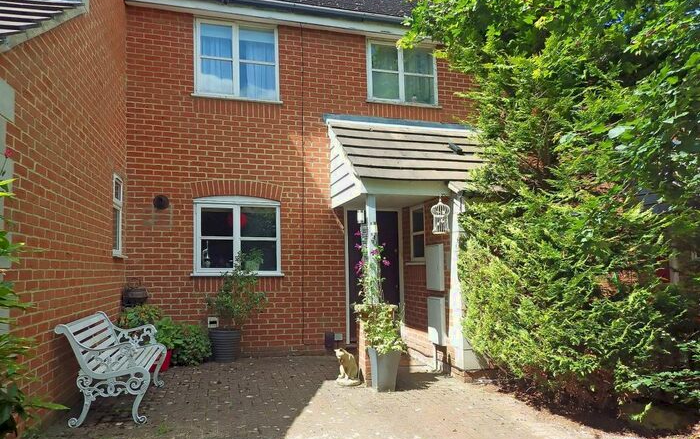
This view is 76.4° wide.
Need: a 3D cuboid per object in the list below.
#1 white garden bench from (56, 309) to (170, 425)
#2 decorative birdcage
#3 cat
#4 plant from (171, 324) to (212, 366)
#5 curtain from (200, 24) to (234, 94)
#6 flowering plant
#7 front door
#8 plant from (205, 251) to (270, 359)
[{"bbox_3d":[-2.072,1.260,4.000,0.650,0.790,1.080,1,-5,-15],"label":"white garden bench"},{"bbox_3d":[1.034,-0.041,5.100,0.220,0.430,0.220,1,-5,-15],"label":"decorative birdcage"},{"bbox_3d":[-0.040,1.612,5.000,0.240,0.340,0.160,3,-6,-35],"label":"cat"},{"bbox_3d":[-1.962,1.543,5.550,0.500,0.480,0.450,1,-5,-15],"label":"plant"},{"bbox_3d":[-1.930,-2.347,6.500,0.480,1.030,0.100,1,-5,-15],"label":"curtain"},{"bbox_3d":[0.305,0.761,4.850,0.550,1.330,0.500,1,-5,-15],"label":"flowering plant"},{"bbox_3d":[0.350,0.812,6.650,0.840,1.970,0.100,1,-5,-15],"label":"front door"},{"bbox_3d":[-1.431,1.061,5.680,0.740,1.350,0.600,1,-5,-15],"label":"plant"}]

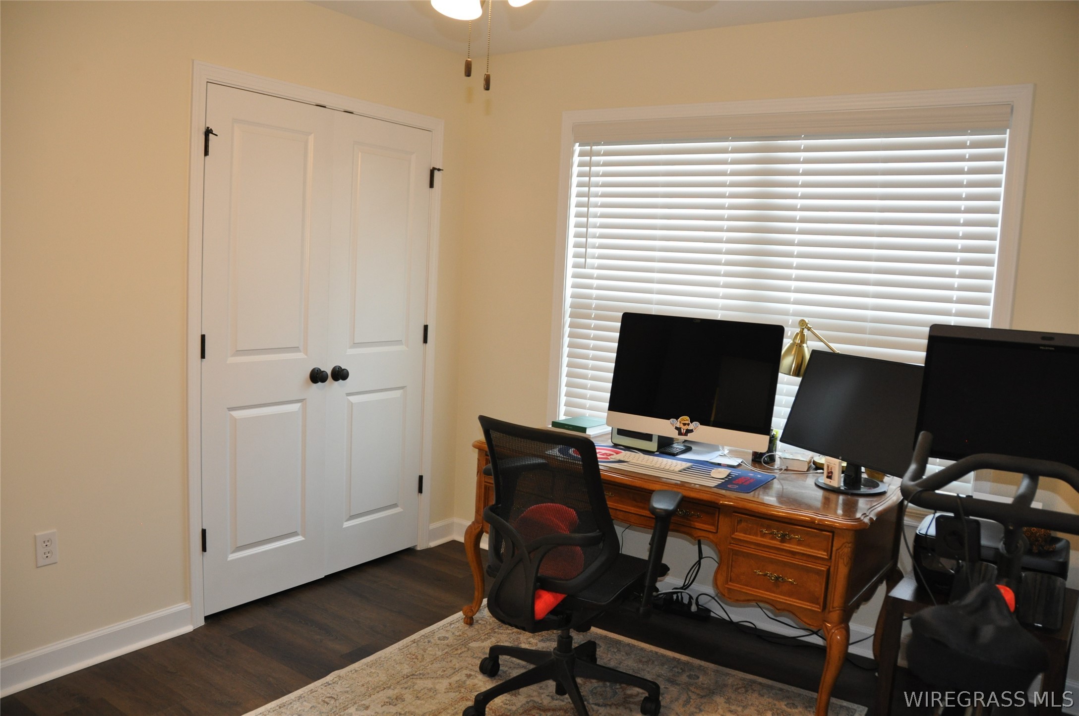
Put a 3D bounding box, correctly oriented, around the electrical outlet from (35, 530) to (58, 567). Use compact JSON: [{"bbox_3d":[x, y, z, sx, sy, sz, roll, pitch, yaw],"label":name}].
[{"bbox_3d":[-1.600,0.623,2.628,0.010,0.115,0.071,8,8,34],"label":"electrical outlet"}]

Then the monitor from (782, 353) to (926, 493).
[{"bbox_3d":[1.077,0.224,2.700,0.220,0.430,0.600,-1,8,-28],"label":"monitor"}]

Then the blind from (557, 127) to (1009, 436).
[{"bbox_3d":[0.859,-0.269,3.317,1.750,1.340,0.060,8,8,34],"label":"blind"}]

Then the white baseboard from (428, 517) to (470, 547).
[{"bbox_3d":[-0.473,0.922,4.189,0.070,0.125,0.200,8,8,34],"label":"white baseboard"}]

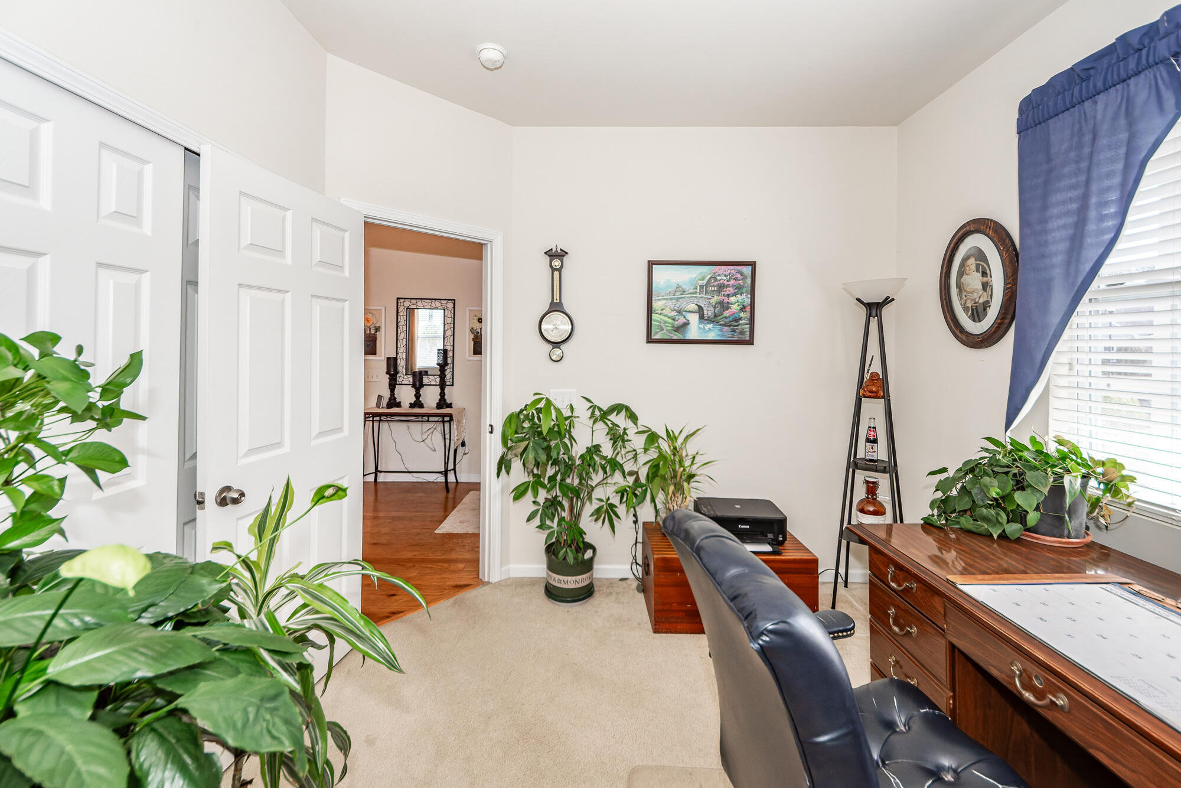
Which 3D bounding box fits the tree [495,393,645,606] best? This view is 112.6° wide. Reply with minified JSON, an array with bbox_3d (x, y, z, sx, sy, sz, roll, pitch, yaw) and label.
[{"bbox_3d":[-0.105,0.575,2.170,0.810,1.150,0.580,0,5,0],"label":"tree"}]

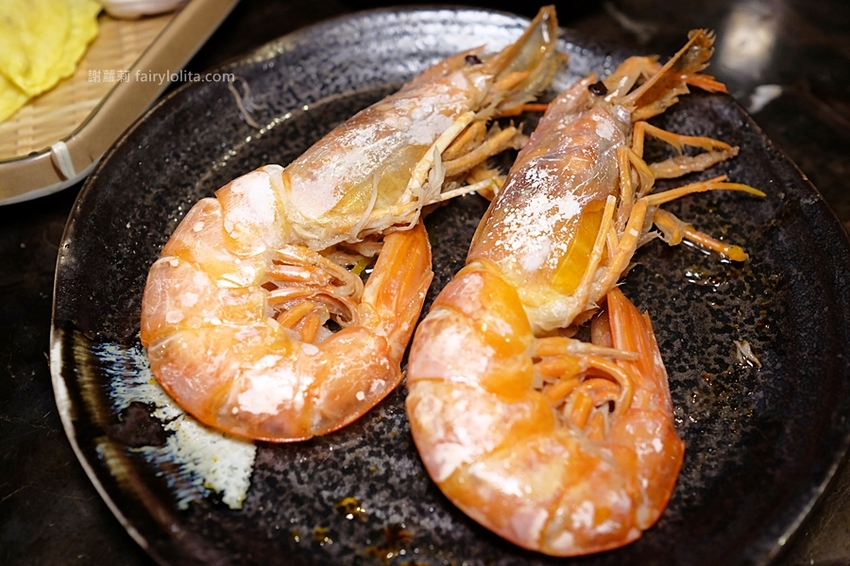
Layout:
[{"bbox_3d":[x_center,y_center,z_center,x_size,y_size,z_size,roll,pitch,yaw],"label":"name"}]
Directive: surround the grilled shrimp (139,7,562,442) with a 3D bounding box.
[{"bbox_3d":[-0.014,-0.028,0.217,0.067,0.031,0.148,25,55,16],"label":"grilled shrimp"}]

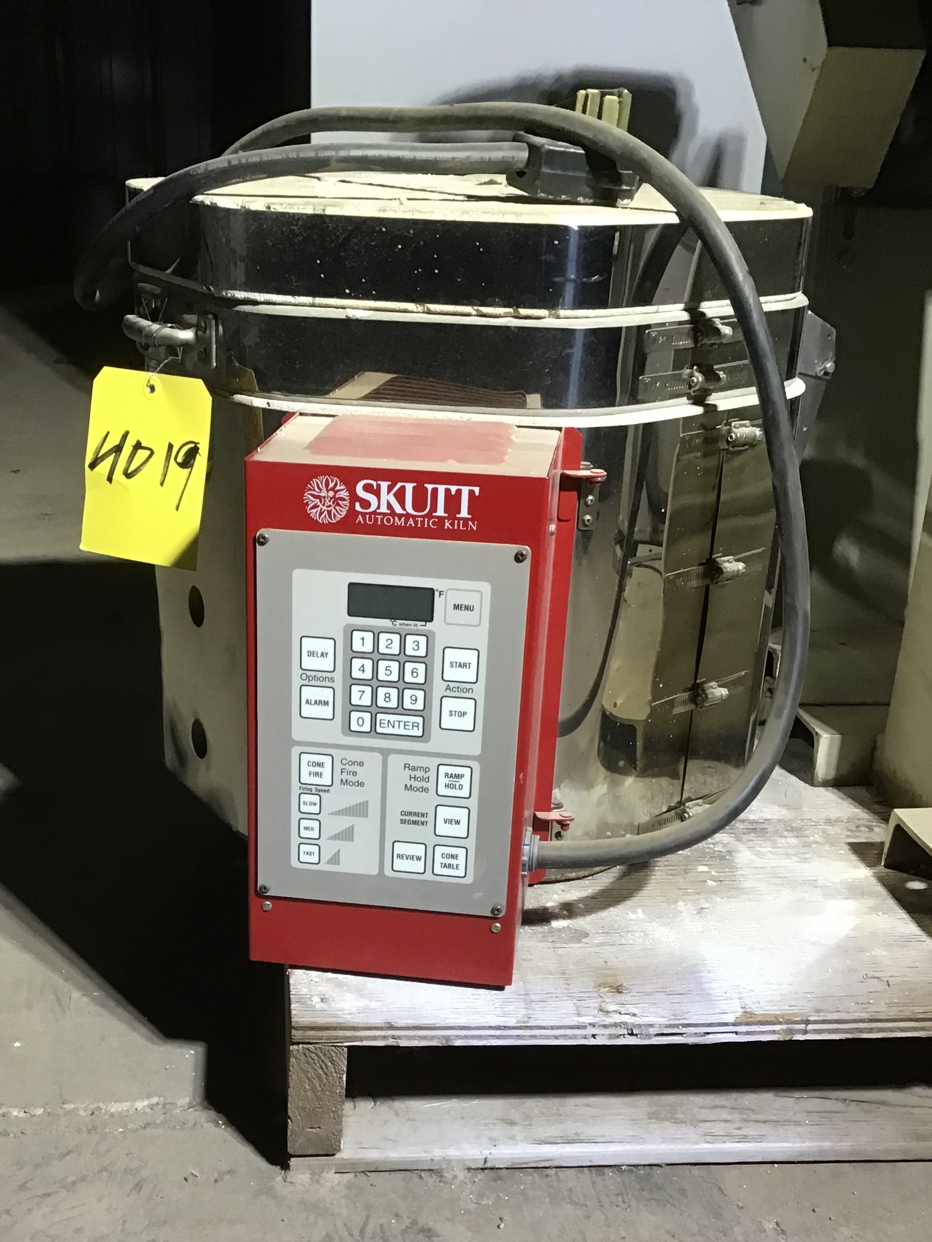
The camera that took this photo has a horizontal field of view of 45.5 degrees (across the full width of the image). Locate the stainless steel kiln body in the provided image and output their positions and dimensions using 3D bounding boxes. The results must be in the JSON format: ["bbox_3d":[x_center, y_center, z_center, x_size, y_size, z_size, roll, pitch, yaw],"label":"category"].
[{"bbox_3d":[-0.003,-0.137,1.055,0.552,0.493,0.536,4,23,6],"label":"stainless steel kiln body"}]

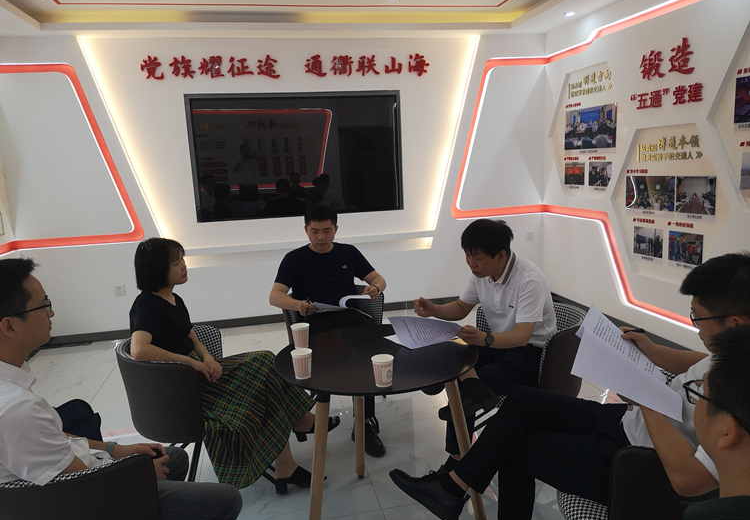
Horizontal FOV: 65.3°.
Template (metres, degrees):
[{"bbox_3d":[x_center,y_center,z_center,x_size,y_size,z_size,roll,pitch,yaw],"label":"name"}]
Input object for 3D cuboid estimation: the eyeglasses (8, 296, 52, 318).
[{"bbox_3d":[-1.016,0.141,1.666,0.145,0.045,0.142,-18,17,-38],"label":"eyeglasses"}]

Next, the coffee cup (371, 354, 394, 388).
[{"bbox_3d":[0.029,0.381,1.992,0.079,0.092,0.079,-3,10,0],"label":"coffee cup"}]

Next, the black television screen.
[{"bbox_3d":[-0.685,-0.956,5.354,1.920,1.110,0.070,-5,10,-12],"label":"black television screen"}]

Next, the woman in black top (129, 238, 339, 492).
[{"bbox_3d":[-0.600,0.491,2.602,0.880,1.220,0.490,-4,10,-6],"label":"woman in black top"}]

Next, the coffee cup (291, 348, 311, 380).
[{"bbox_3d":[-0.260,0.376,2.103,0.079,0.090,0.079,-5,10,-12],"label":"coffee cup"}]

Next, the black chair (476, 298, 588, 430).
[{"bbox_3d":[0.771,0.628,2.811,0.570,0.760,0.570,-7,11,-26],"label":"black chair"}]

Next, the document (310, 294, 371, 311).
[{"bbox_3d":[-0.170,0.220,2.953,0.280,0.090,0.240,-5,3,-12],"label":"document"}]

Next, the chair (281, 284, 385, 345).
[{"bbox_3d":[-0.224,0.577,3.372,0.580,0.760,0.570,-7,11,-26],"label":"chair"}]

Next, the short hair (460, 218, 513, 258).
[{"bbox_3d":[0.476,-0.075,2.472,0.220,0.185,0.180,-28,21,-28],"label":"short hair"}]

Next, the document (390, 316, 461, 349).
[{"bbox_3d":[0.234,0.283,2.450,0.290,0.050,0.210,-14,38,-25],"label":"document"}]

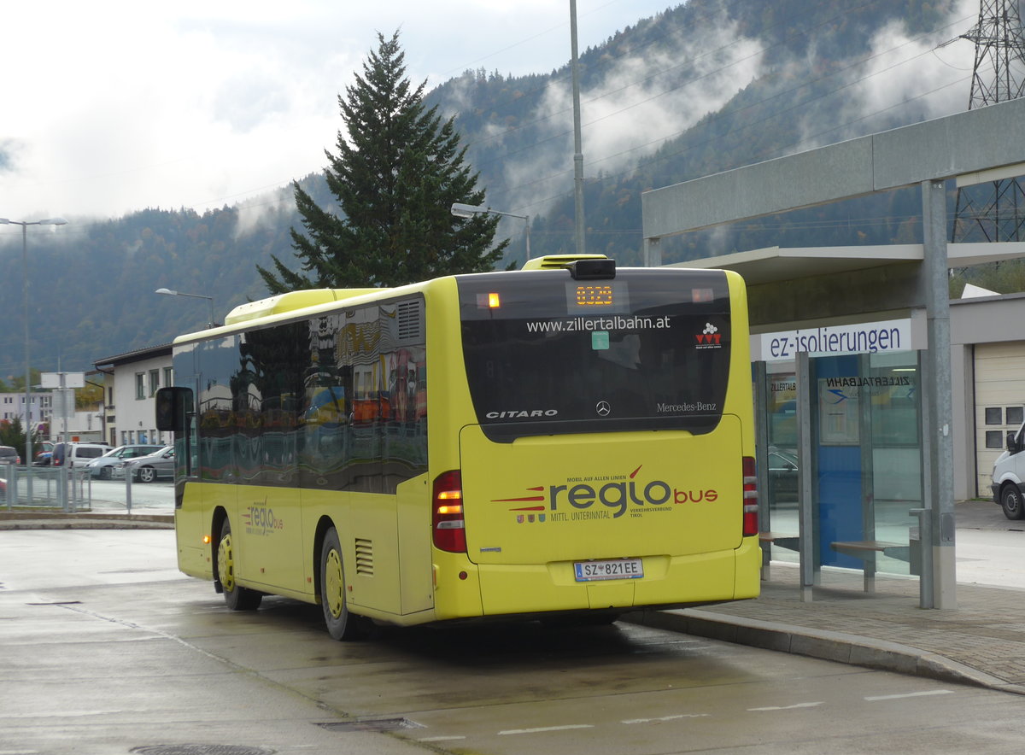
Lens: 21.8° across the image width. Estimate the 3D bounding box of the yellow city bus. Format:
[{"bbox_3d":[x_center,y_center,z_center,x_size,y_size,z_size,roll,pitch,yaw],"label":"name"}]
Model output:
[{"bbox_3d":[-0.962,0.704,24.774,2.600,3.070,10.500,-2,-1,-18],"label":"yellow city bus"}]

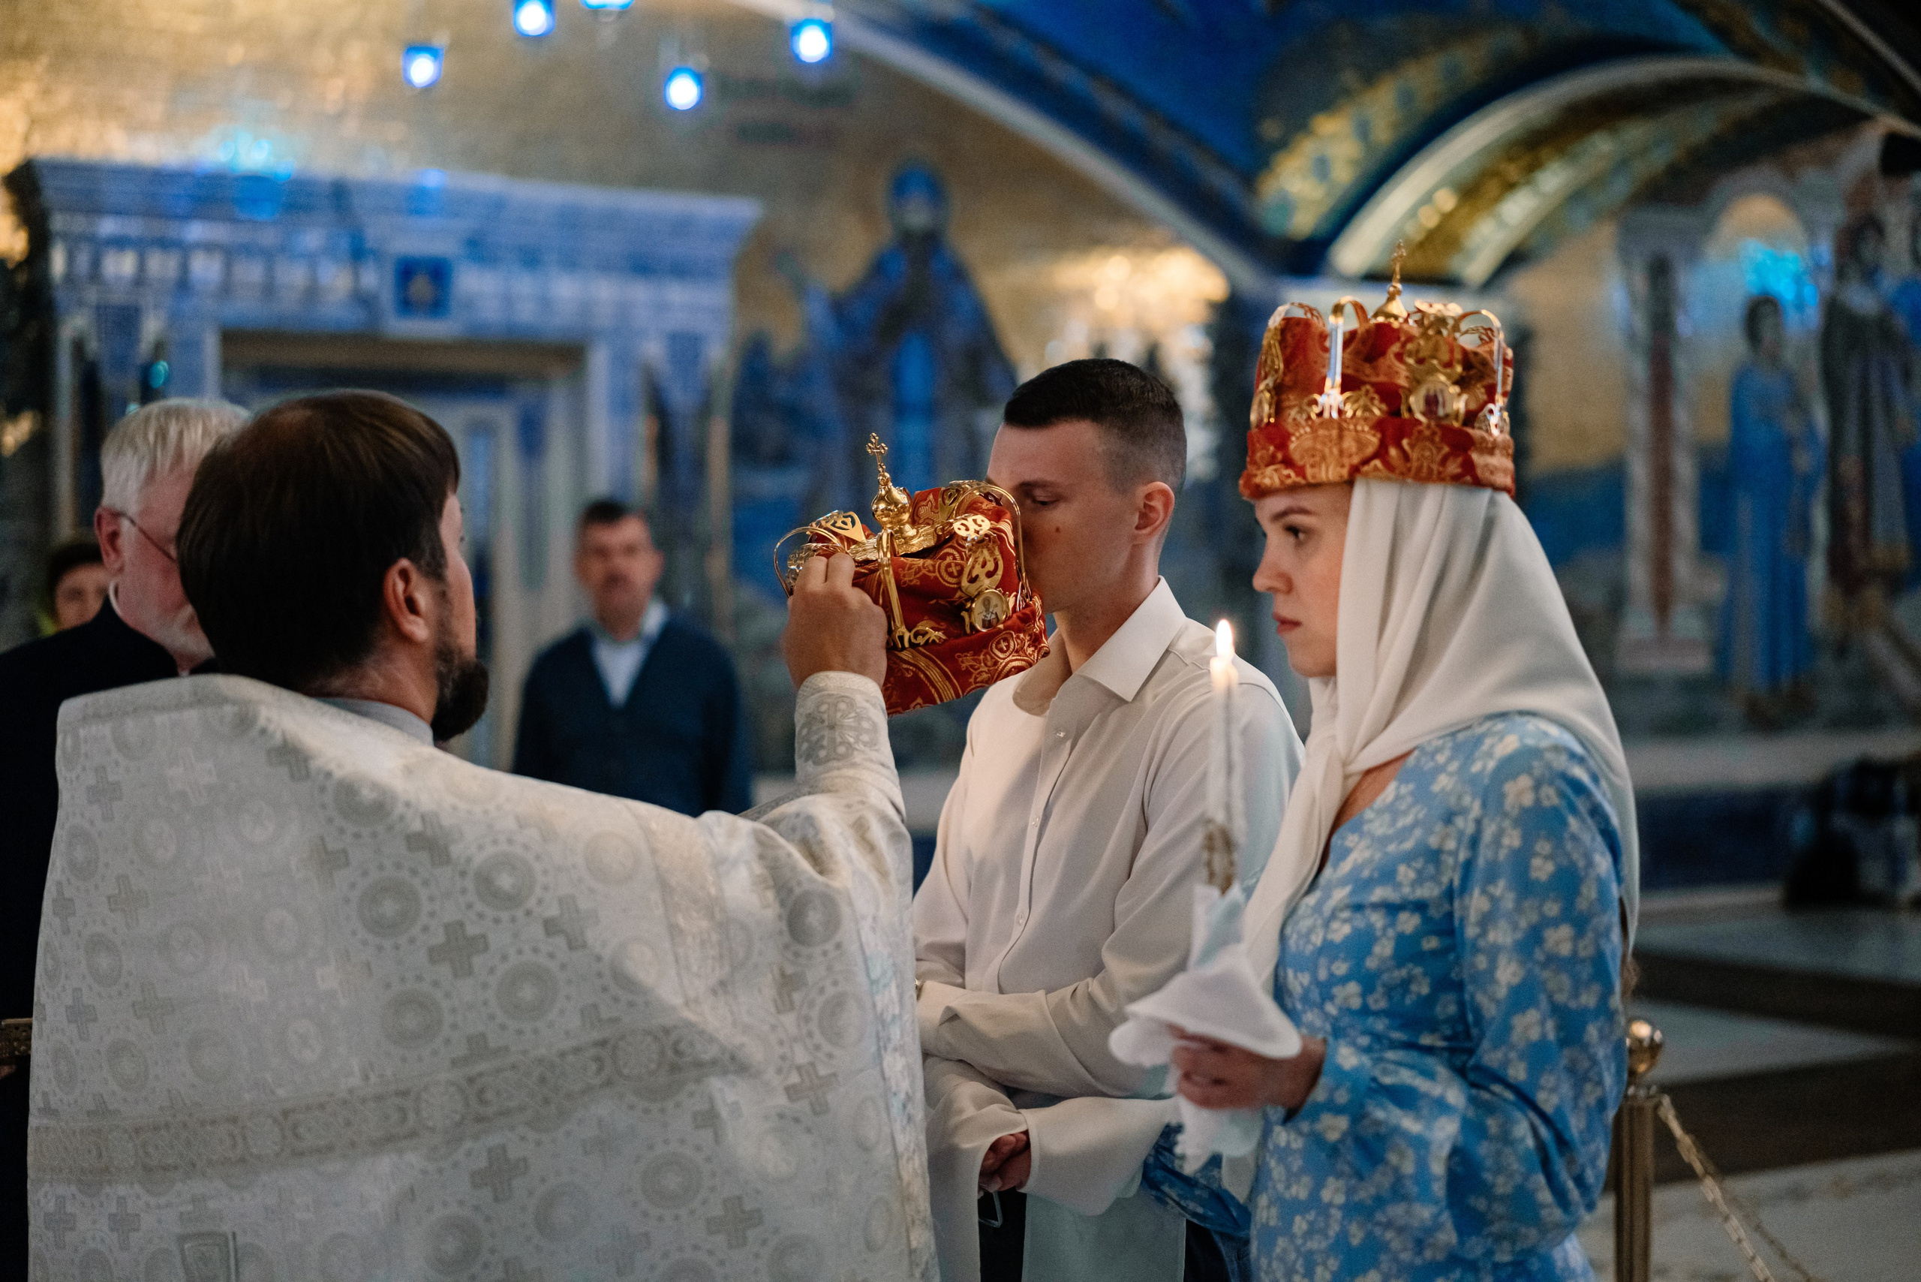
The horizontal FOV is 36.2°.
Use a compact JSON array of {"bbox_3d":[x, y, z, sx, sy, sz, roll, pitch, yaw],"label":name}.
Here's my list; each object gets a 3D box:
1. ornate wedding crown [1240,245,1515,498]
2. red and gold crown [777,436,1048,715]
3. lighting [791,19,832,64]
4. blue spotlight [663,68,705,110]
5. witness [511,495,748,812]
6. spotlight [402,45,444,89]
[{"bbox_3d":[0.322,-0.207,2.250,0.210,0.198,0.208,4,-2,-13],"label":"ornate wedding crown"},{"bbox_3d":[-0.051,-0.076,2.396,0.210,0.200,0.210,-7,21,3],"label":"red and gold crown"},{"bbox_3d":[-0.423,-1.697,8.310,0.105,0.120,0.105,0,0,-3],"label":"lighting"},{"bbox_3d":[-0.853,-1.696,9.040,0.105,0.120,0.105,0,0,-5],"label":"blue spotlight"},{"bbox_3d":[-0.659,0.595,5.900,0.480,1.760,0.290,0,0,9],"label":"witness"},{"bbox_3d":[-1.591,-1.702,8.690,0.105,0.120,0.105,0,0,-10],"label":"spotlight"}]

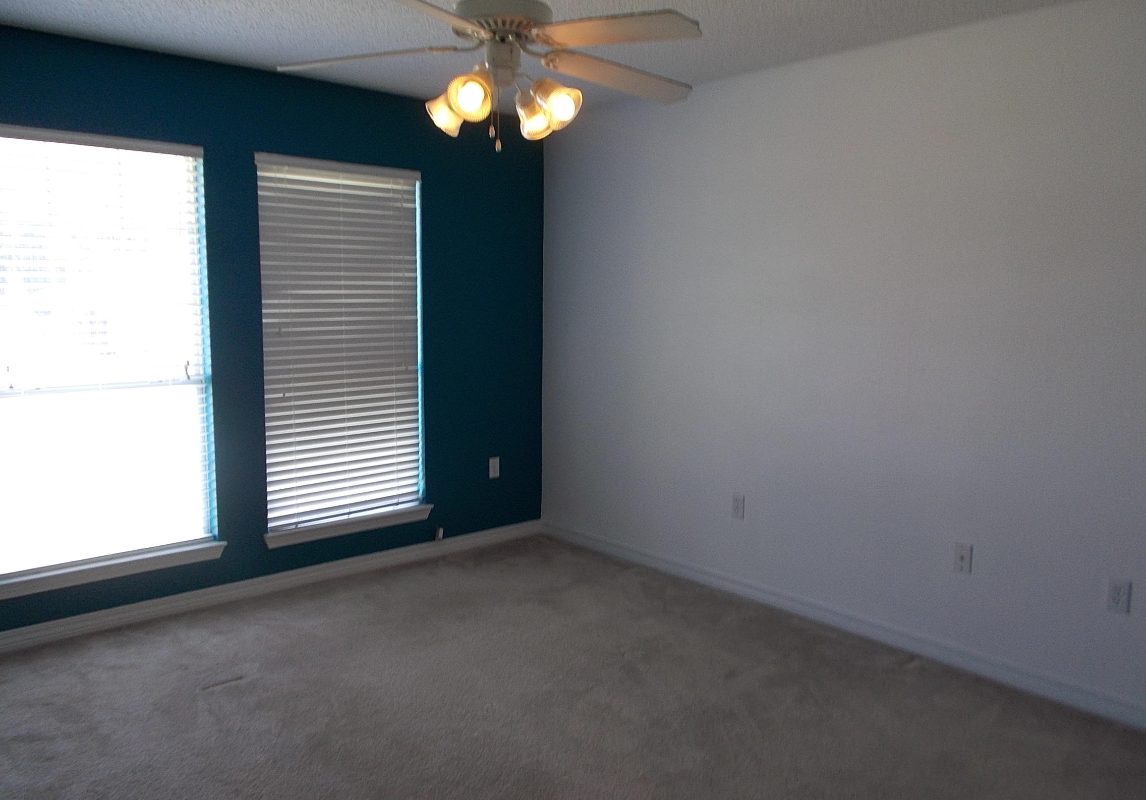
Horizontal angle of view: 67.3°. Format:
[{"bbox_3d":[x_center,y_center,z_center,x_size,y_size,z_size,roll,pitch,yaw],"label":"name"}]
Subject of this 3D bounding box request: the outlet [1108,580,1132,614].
[{"bbox_3d":[1.829,0.657,2.884,0.010,0.116,0.071,-5,9,-41],"label":"outlet"}]

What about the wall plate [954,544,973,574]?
[{"bbox_3d":[1.484,0.605,3.279,0.008,0.114,0.070,-5,9,-41],"label":"wall plate"}]

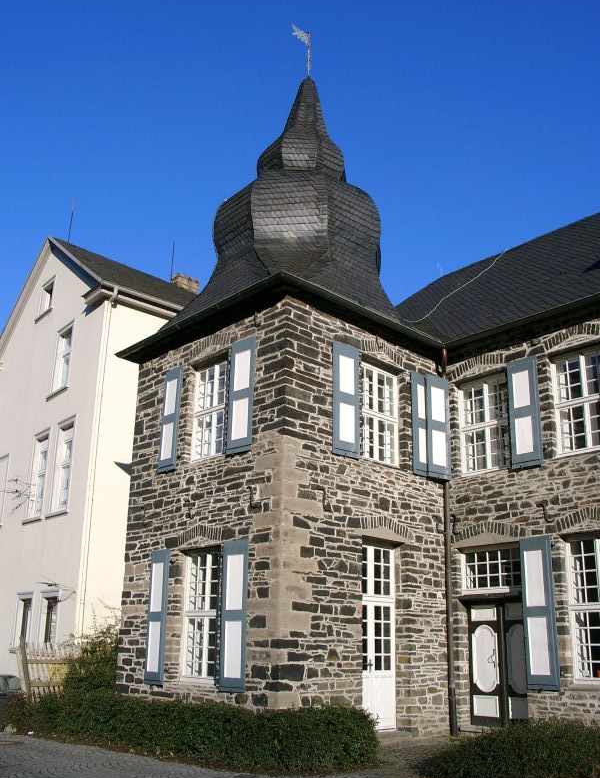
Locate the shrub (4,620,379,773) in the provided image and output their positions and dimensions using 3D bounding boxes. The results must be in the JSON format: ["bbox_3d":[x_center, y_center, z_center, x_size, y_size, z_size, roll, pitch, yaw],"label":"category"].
[{"bbox_3d":[-1.995,5.083,13.448,2.988,1.835,8.201,16,-23,-39],"label":"shrub"}]

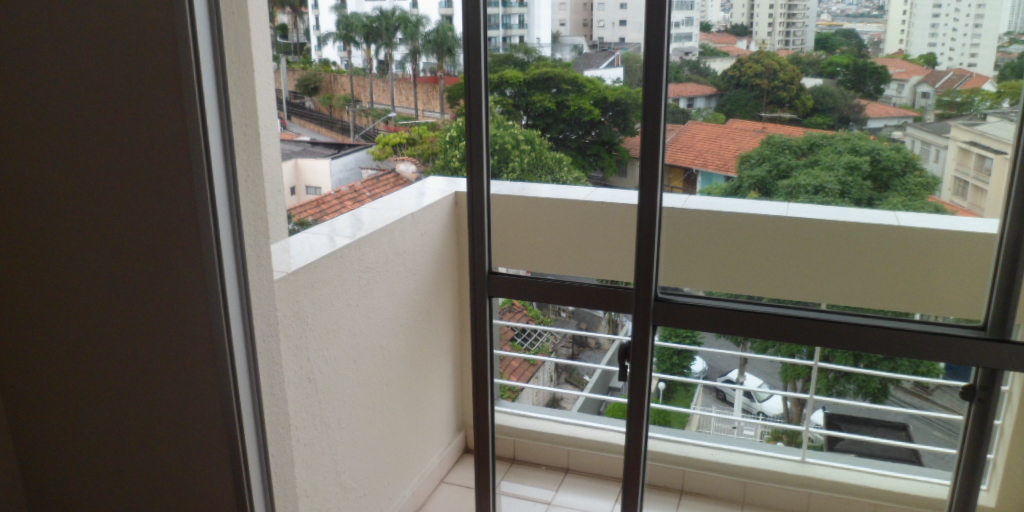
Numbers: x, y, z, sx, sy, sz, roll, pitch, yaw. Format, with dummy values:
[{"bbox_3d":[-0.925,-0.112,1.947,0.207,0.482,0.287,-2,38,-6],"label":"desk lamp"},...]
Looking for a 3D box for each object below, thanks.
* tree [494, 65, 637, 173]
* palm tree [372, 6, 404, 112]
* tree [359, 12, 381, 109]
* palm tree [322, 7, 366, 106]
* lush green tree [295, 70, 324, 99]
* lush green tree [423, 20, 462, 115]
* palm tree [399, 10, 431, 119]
[{"bbox_3d":[3.472,-9.514,60.000,13.500,11.000,12.500,0,16,3],"label":"tree"},{"bbox_3d":[-12.877,-20.220,79.547,3.620,10.618,3.620,-4,17,-8],"label":"palm tree"},{"bbox_3d":[-14.939,-20.555,81.201,3.484,9.818,3.484,-4,17,-9],"label":"tree"},{"bbox_3d":[-18.948,-22.381,87.000,4.800,10.800,4.800,-4,16,-12],"label":"palm tree"},{"bbox_3d":[-22.460,-18.958,85.304,3.327,3.139,3.327,-5,17,-14],"label":"lush green tree"},{"bbox_3d":[-7.011,-18.777,77.583,4.035,9.516,4.035,-2,17,-5],"label":"lush green tree"},{"bbox_3d":[-10.194,-19.794,80.000,4.000,10.900,4.000,-3,16,-7],"label":"palm tree"}]

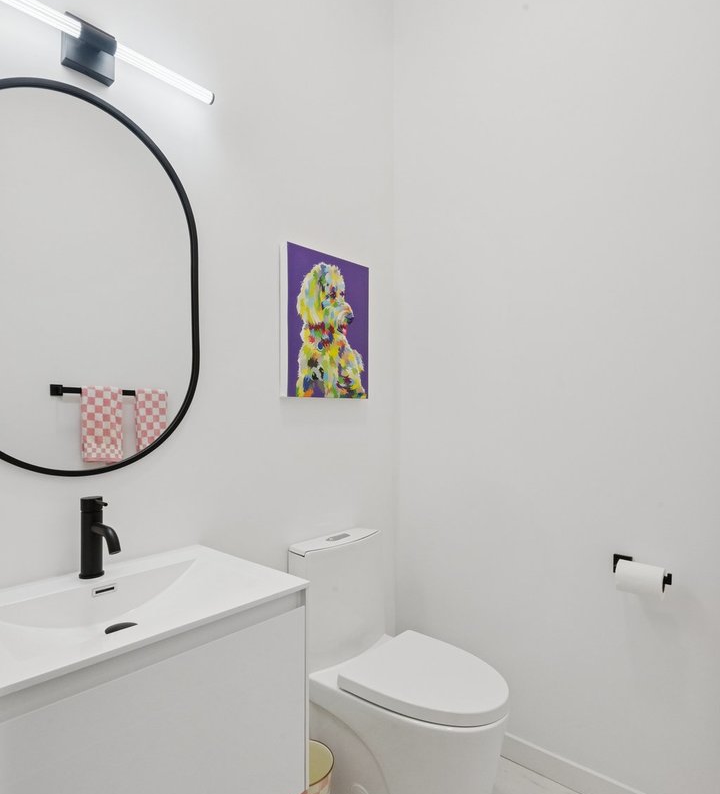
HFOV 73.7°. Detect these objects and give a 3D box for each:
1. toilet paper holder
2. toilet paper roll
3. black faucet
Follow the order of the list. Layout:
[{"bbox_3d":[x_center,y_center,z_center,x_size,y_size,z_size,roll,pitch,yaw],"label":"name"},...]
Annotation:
[{"bbox_3d":[0.792,0.493,1.355,0.159,0.054,0.064,-3,-4,42],"label":"toilet paper holder"},{"bbox_3d":[0.782,0.507,1.333,0.109,0.091,0.091,-3,-4,42],"label":"toilet paper roll"},{"bbox_3d":[-0.546,0.305,1.017,0.162,0.170,0.051,-3,-4,42],"label":"black faucet"}]

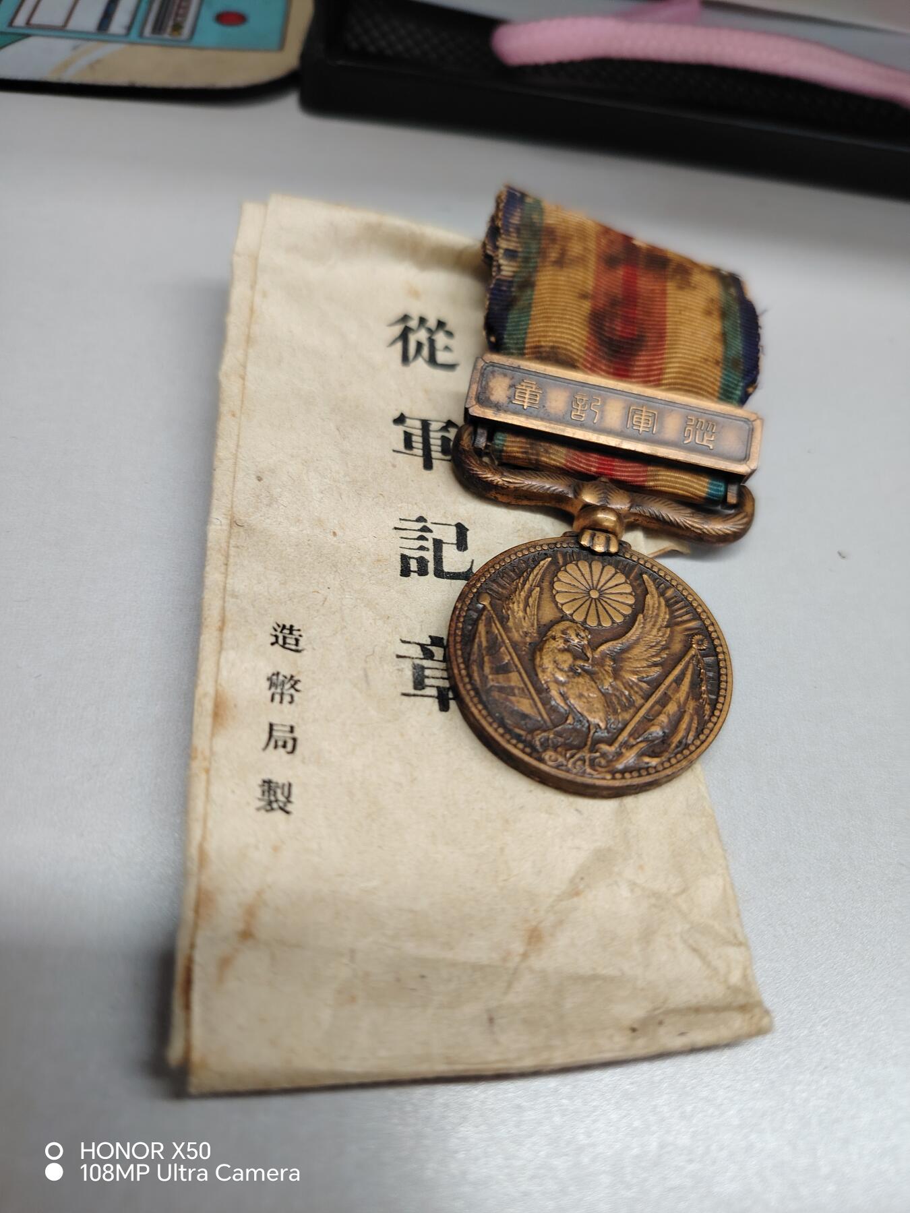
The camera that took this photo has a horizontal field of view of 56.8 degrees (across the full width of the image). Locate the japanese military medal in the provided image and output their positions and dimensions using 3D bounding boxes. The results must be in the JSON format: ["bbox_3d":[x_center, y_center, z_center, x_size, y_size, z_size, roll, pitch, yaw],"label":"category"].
[{"bbox_3d":[0.019,-0.022,0.105,0.039,0.009,0.094,11,55,0],"label":"japanese military medal"}]

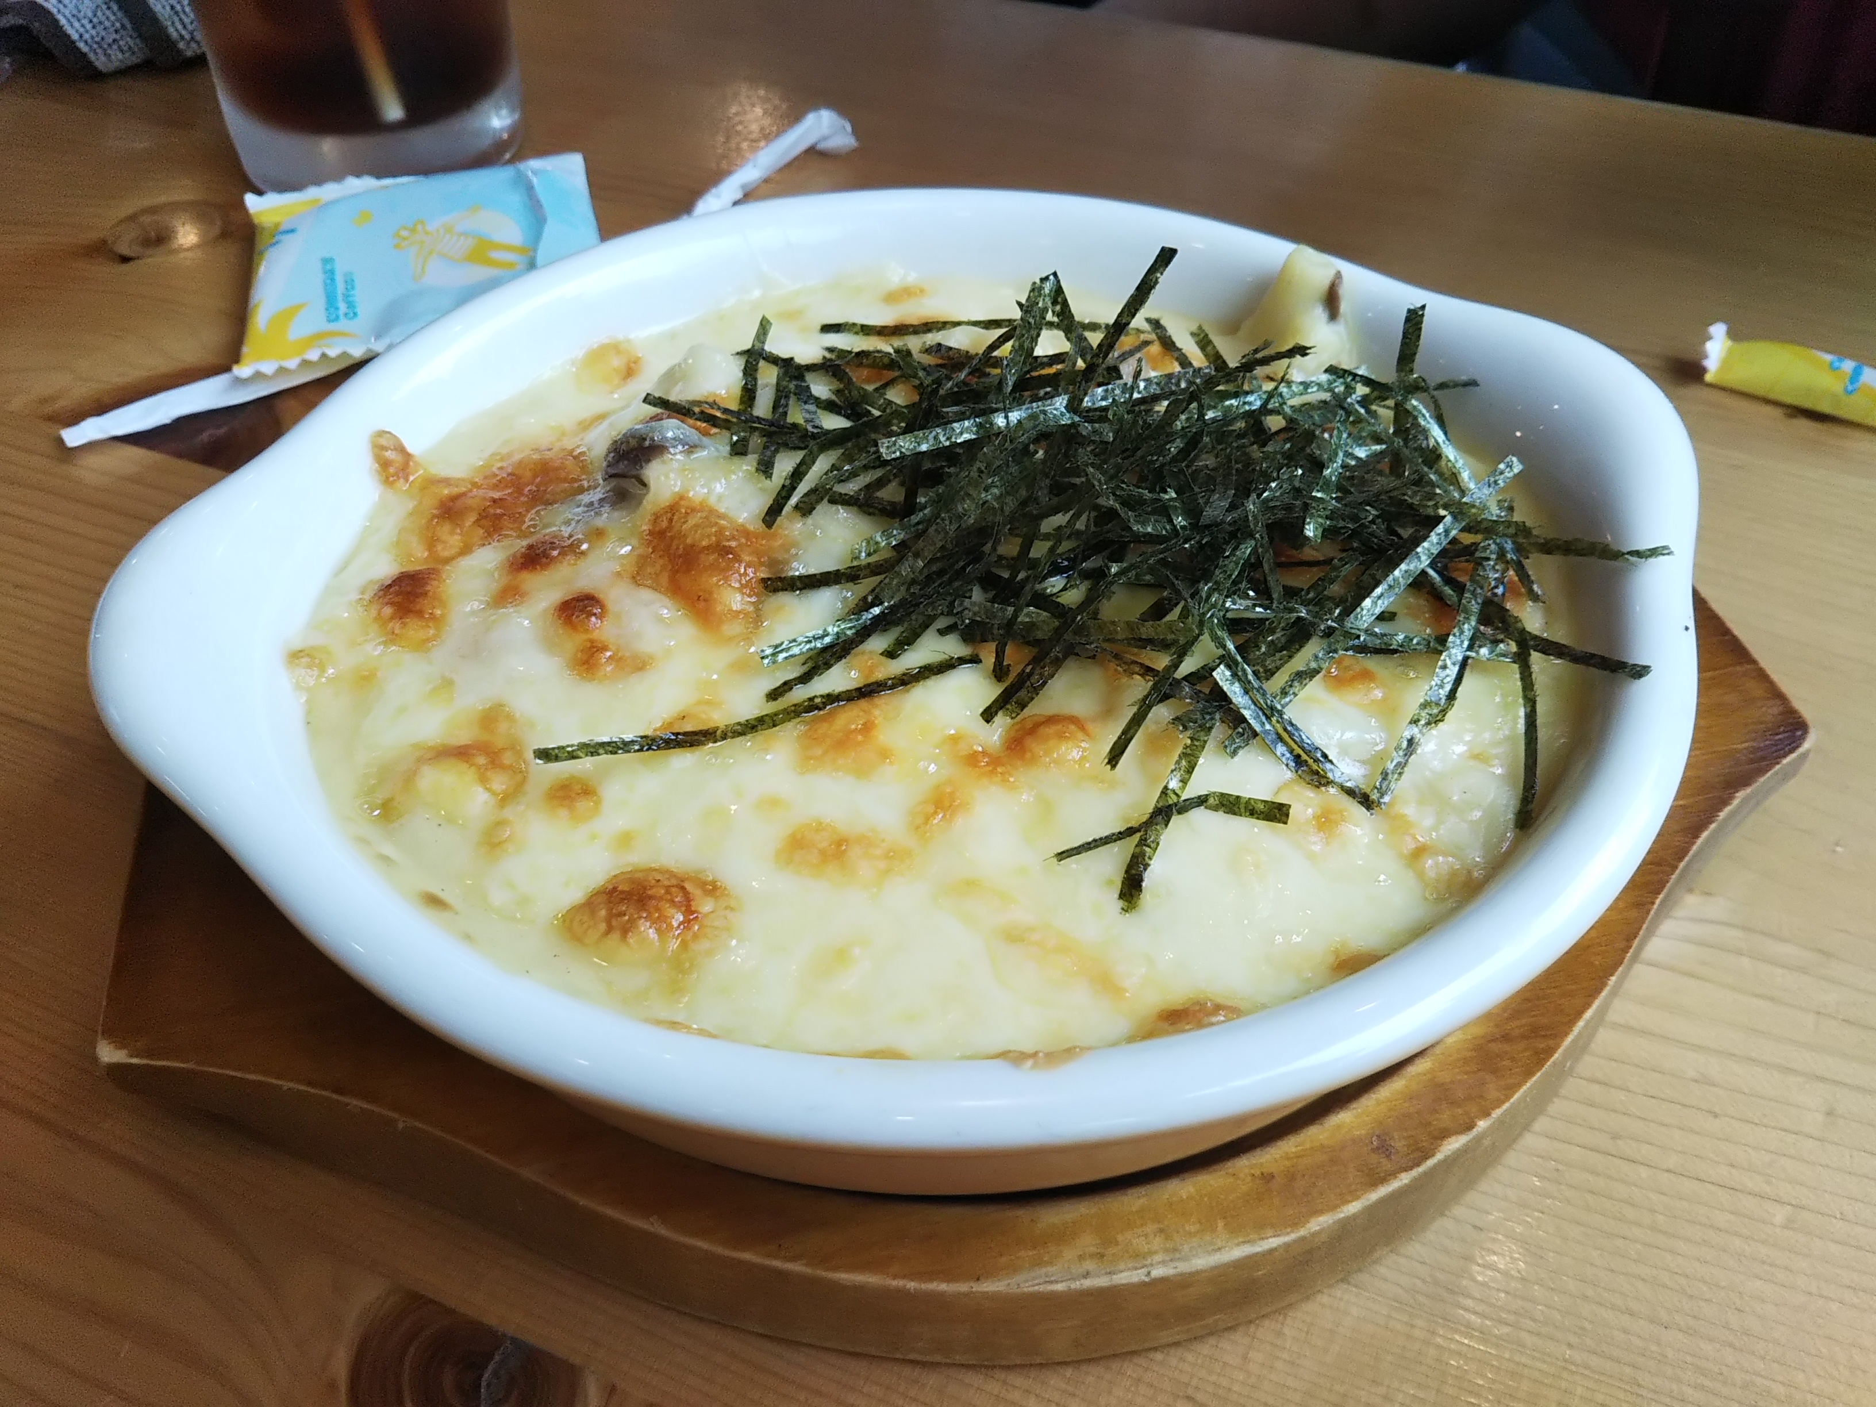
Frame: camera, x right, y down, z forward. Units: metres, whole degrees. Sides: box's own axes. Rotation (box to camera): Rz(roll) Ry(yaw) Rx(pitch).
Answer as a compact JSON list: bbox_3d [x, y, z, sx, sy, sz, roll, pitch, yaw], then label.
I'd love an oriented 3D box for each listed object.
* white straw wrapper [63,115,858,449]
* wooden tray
[{"bbox_3d":[-0.087,-0.095,0.343,0.194,0.011,0.018,-32,51,-31],"label":"white straw wrapper"},{"bbox_3d":[0.003,0.000,0.225,0.210,0.016,0.179,-9,44,-10],"label":"wooden tray"}]

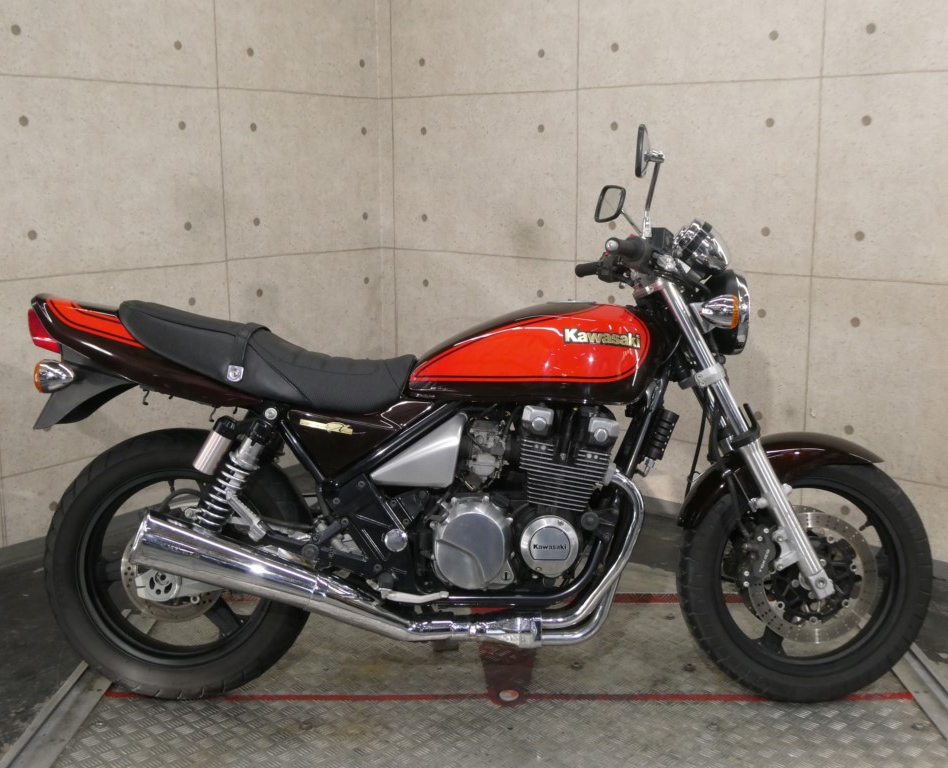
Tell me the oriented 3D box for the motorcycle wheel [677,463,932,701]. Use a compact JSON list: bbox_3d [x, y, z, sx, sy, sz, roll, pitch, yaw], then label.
[{"bbox_3d":[0.769,0.441,2.551,0.600,0.600,0.125,0,2,0],"label":"motorcycle wheel"}]

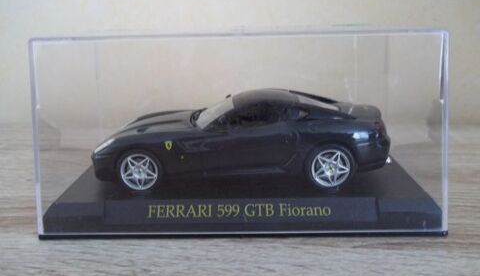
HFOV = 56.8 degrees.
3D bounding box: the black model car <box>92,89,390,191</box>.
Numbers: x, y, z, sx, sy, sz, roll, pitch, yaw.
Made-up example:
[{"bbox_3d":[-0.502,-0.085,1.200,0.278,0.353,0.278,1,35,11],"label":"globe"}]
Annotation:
[{"bbox_3d":[-0.001,-0.002,0.165,0.108,0.031,0.046,-1,15,1],"label":"black model car"}]

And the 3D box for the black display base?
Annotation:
[{"bbox_3d":[0.001,0.018,0.165,0.124,0.009,0.064,-1,15,1],"label":"black display base"}]

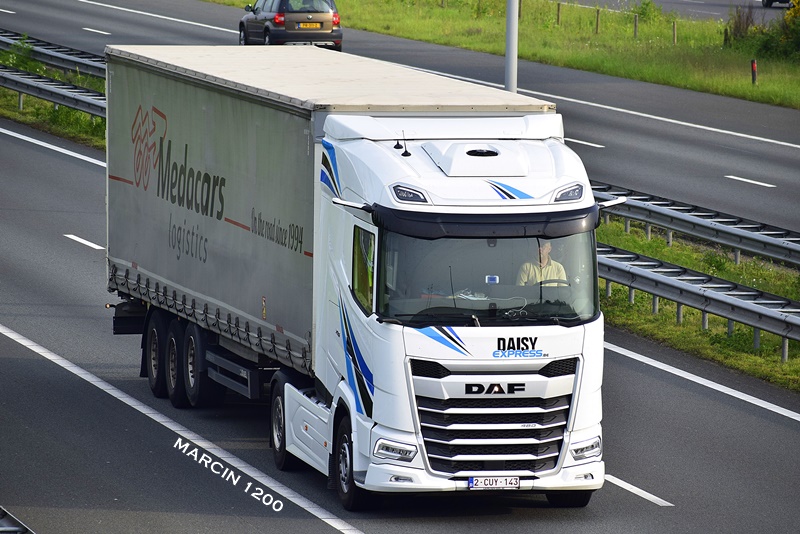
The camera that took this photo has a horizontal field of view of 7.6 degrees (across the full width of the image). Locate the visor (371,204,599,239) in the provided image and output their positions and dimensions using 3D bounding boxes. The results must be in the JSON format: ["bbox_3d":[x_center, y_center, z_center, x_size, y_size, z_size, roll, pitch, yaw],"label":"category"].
[{"bbox_3d":[0.880,-0.443,59.167,2.270,0.290,0.470,-1,5,-12],"label":"visor"}]

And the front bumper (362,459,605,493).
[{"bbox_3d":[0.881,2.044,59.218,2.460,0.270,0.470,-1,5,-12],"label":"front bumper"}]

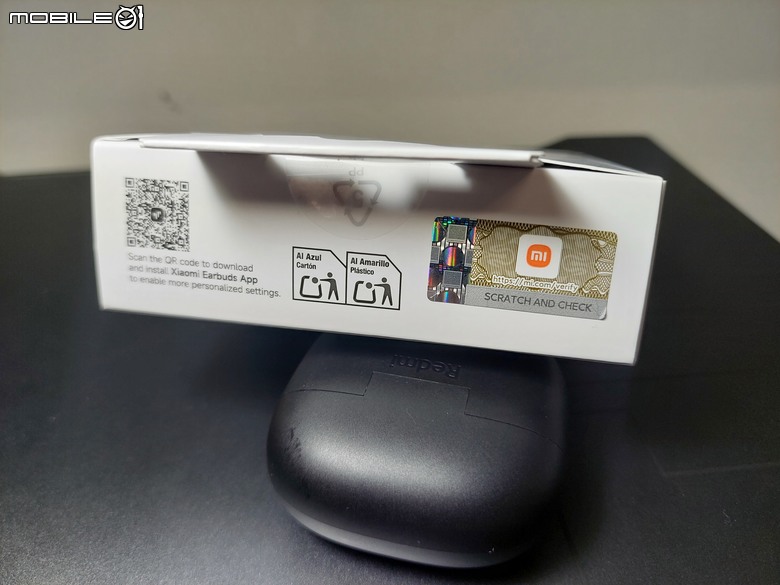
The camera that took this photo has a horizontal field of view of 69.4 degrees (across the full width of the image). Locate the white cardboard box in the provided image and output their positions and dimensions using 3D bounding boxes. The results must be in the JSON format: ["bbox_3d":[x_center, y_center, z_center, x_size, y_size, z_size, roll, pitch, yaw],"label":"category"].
[{"bbox_3d":[0.001,-0.018,0.147,0.099,0.033,0.098,5,12,7],"label":"white cardboard box"}]

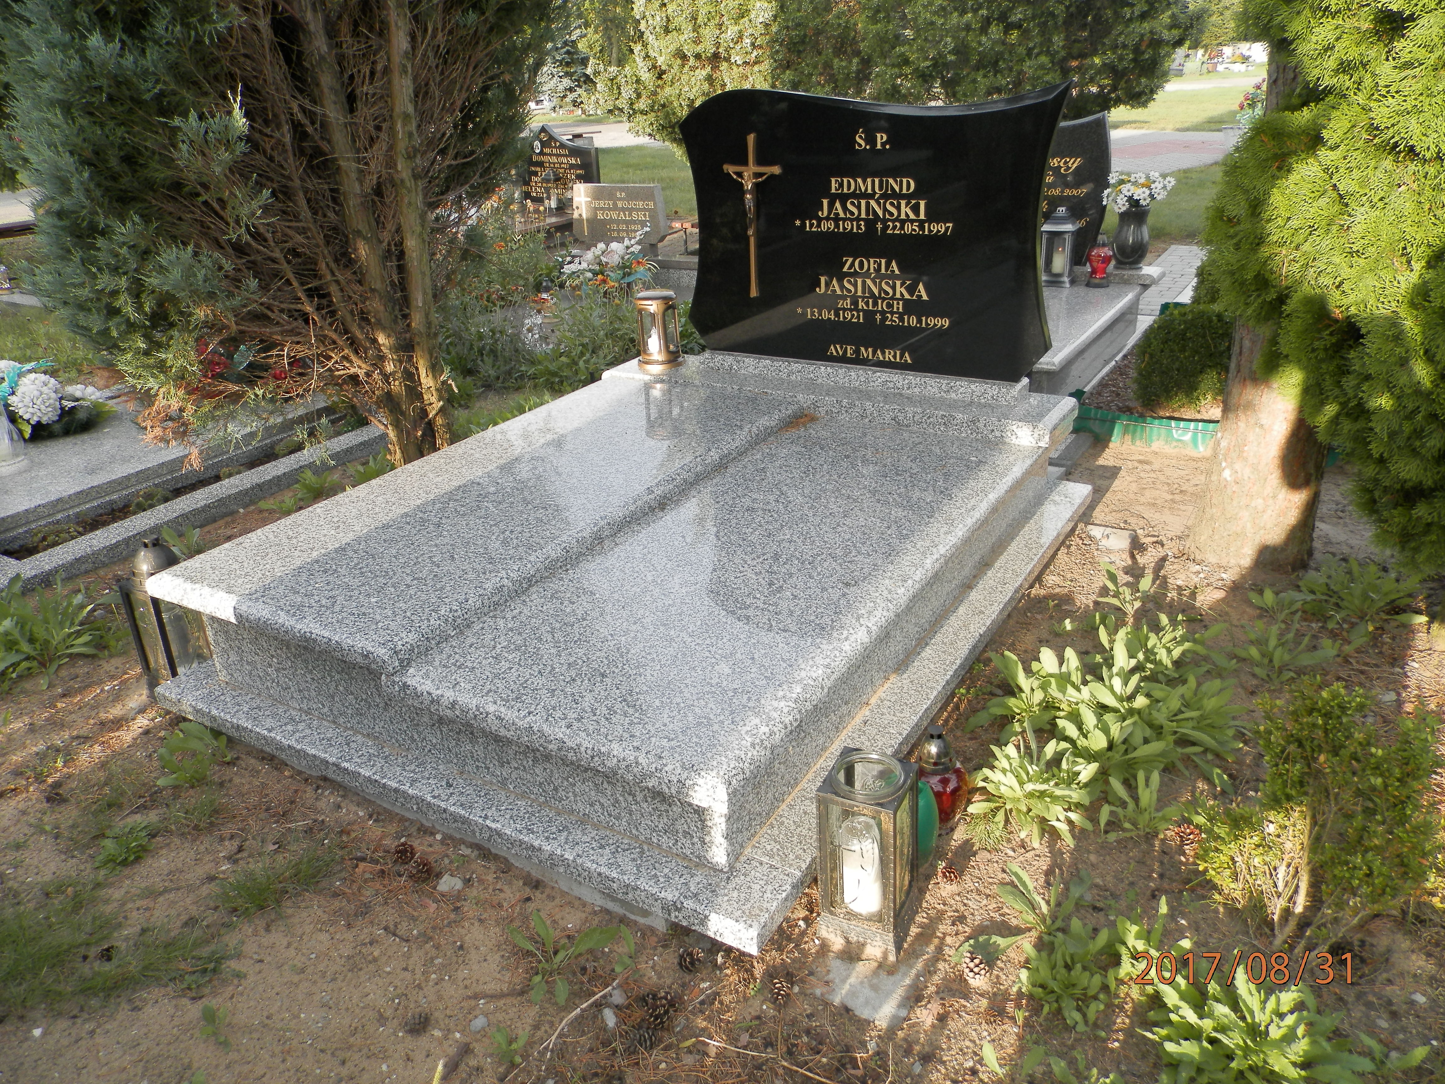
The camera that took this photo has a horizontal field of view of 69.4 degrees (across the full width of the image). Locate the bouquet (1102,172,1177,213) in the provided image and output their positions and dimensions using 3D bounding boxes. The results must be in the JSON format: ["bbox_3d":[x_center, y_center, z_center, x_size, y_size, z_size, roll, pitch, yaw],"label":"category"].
[{"bbox_3d":[2.046,-1.720,5.120,0.340,0.200,0.270,11,28,30],"label":"bouquet"}]

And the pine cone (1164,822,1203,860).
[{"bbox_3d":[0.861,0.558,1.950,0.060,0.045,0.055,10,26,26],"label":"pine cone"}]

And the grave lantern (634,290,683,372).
[{"bbox_3d":[-0.229,-0.770,3.787,0.175,0.260,0.175,-3,24,1],"label":"grave lantern"}]

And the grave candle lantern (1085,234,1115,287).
[{"bbox_3d":[1.848,-1.379,5.112,0.133,0.243,0.120,11,28,30],"label":"grave candle lantern"}]

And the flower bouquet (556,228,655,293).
[{"bbox_3d":[-0.624,-1.497,5.570,0.460,0.310,0.320,11,28,30],"label":"flower bouquet"}]

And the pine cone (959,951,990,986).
[{"bbox_3d":[0.407,0.690,1.689,0.044,0.042,0.053,4,24,15],"label":"pine cone"}]

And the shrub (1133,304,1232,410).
[{"bbox_3d":[1.767,-0.709,3.988,0.360,0.390,0.360,11,28,30],"label":"shrub"}]

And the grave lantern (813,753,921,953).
[{"bbox_3d":[0.236,0.500,1.678,0.127,0.296,0.127,9,27,25],"label":"grave lantern"}]

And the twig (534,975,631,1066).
[{"bbox_3d":[-0.218,0.712,1.592,0.040,0.025,0.205,12,28,31],"label":"twig"}]

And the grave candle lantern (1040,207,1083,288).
[{"bbox_3d":[1.613,-1.431,4.976,0.160,0.375,0.160,12,27,29],"label":"grave candle lantern"}]

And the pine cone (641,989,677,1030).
[{"bbox_3d":[-0.099,0.733,1.637,0.050,0.045,0.056,-5,24,-6],"label":"pine cone"}]

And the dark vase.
[{"bbox_3d":[2.050,-1.527,5.242,0.195,0.290,0.195,11,28,30],"label":"dark vase"}]

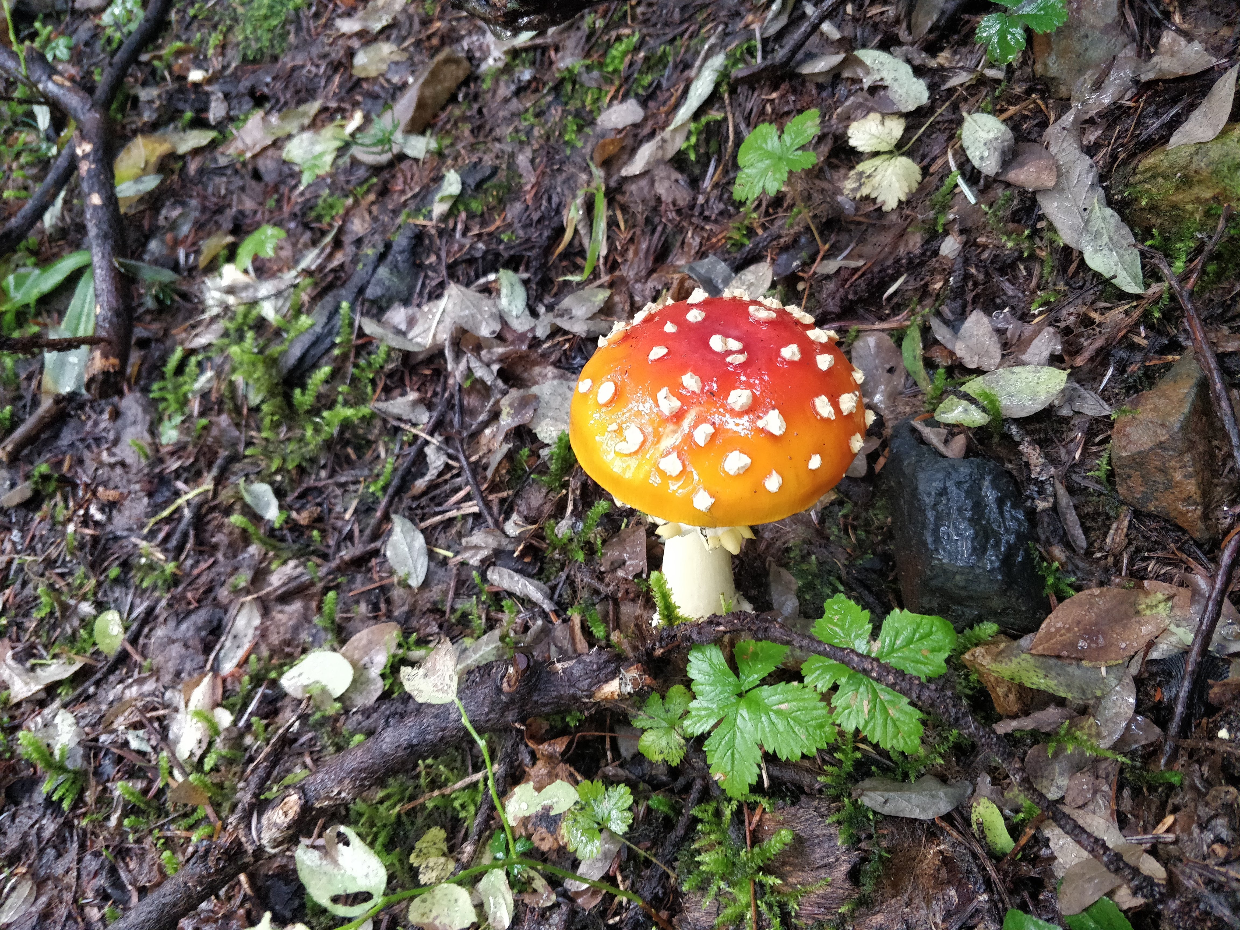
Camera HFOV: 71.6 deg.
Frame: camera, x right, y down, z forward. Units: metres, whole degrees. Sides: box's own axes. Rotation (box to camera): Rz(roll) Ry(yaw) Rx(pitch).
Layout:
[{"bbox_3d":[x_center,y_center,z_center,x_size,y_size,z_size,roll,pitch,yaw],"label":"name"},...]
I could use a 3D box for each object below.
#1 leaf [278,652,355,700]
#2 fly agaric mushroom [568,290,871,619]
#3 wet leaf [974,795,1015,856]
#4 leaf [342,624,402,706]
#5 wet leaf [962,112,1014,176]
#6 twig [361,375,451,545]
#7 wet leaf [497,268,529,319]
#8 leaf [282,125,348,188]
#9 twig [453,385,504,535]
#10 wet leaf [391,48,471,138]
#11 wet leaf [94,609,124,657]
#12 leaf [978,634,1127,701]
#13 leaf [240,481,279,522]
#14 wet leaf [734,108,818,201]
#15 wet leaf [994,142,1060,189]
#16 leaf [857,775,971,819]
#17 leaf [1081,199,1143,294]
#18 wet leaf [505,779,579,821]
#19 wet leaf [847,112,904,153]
[{"bbox_3d":[-0.153,0.106,0.433,0.041,0.008,0.023,-10,64,8],"label":"leaf"},{"bbox_3d":[0.040,0.015,0.380,0.120,0.182,0.120,0,45,0],"label":"fly agaric mushroom"},{"bbox_3d":[0.150,0.145,0.345,0.010,0.008,0.022,-21,63,3],"label":"wet leaf"},{"bbox_3d":[-0.125,0.101,0.432,0.026,0.008,0.045,13,70,18],"label":"leaf"},{"bbox_3d":[0.229,-0.201,0.534,0.030,0.009,0.053,-11,65,-3],"label":"wet leaf"},{"bbox_3d":[-0.119,-0.003,0.478,0.007,0.007,0.106,16,71,19],"label":"twig"},{"bbox_3d":[-0.063,-0.101,0.506,0.017,0.008,0.039,-21,63,3],"label":"wet leaf"},{"bbox_3d":[-0.173,-0.174,0.485,0.036,0.009,0.043,-5,66,2],"label":"leaf"},{"bbox_3d":[-0.077,-0.006,0.442,0.010,0.008,0.093,-17,61,-7],"label":"twig"},{"bbox_3d":[-0.124,-0.245,0.568,0.031,0.016,0.084,20,65,7],"label":"wet leaf"},{"bbox_3d":[-0.254,0.084,0.427,0.013,0.007,0.024,-12,58,-8],"label":"wet leaf"},{"bbox_3d":[0.181,0.082,0.360,0.060,0.012,0.028,14,64,9],"label":"leaf"},{"bbox_3d":[-0.199,0.020,0.474,0.011,0.009,0.033,-38,65,-22],"label":"leaf"},{"bbox_3d":[0.109,-0.216,0.601,0.062,0.015,0.067,-6,70,1],"label":"wet leaf"},{"bbox_3d":[0.294,-0.214,0.623,0.052,0.010,0.037,-18,59,-11],"label":"wet leaf"},{"bbox_3d":[0.119,0.135,0.349,0.047,0.010,0.017,-2,60,2],"label":"leaf"},{"bbox_3d":[0.276,-0.124,0.486,0.030,0.009,0.073,-5,60,0],"label":"leaf"},{"bbox_3d":[-0.034,0.149,0.381,0.035,0.010,0.014,-14,64,6],"label":"wet leaf"},{"bbox_3d":[0.189,-0.244,0.636,0.042,0.010,0.043,-33,63,-20],"label":"wet leaf"}]

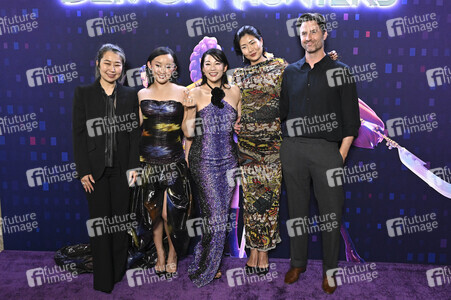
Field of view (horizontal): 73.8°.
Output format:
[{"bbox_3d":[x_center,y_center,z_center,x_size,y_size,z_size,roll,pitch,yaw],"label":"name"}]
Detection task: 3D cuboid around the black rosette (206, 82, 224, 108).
[{"bbox_3d":[-0.055,-0.351,1.942,0.115,0.168,0.060,1,6,-5],"label":"black rosette"}]

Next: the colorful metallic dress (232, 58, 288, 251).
[{"bbox_3d":[0.253,0.054,2.251,0.430,1.440,0.300,2,6,5],"label":"colorful metallic dress"}]

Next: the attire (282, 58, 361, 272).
[{"bbox_3d":[0.640,0.117,2.042,0.530,1.489,0.340,4,7,22],"label":"attire"}]

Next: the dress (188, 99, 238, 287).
[{"bbox_3d":[-0.089,0.292,2.111,0.360,1.291,0.380,0,6,-8],"label":"dress"}]

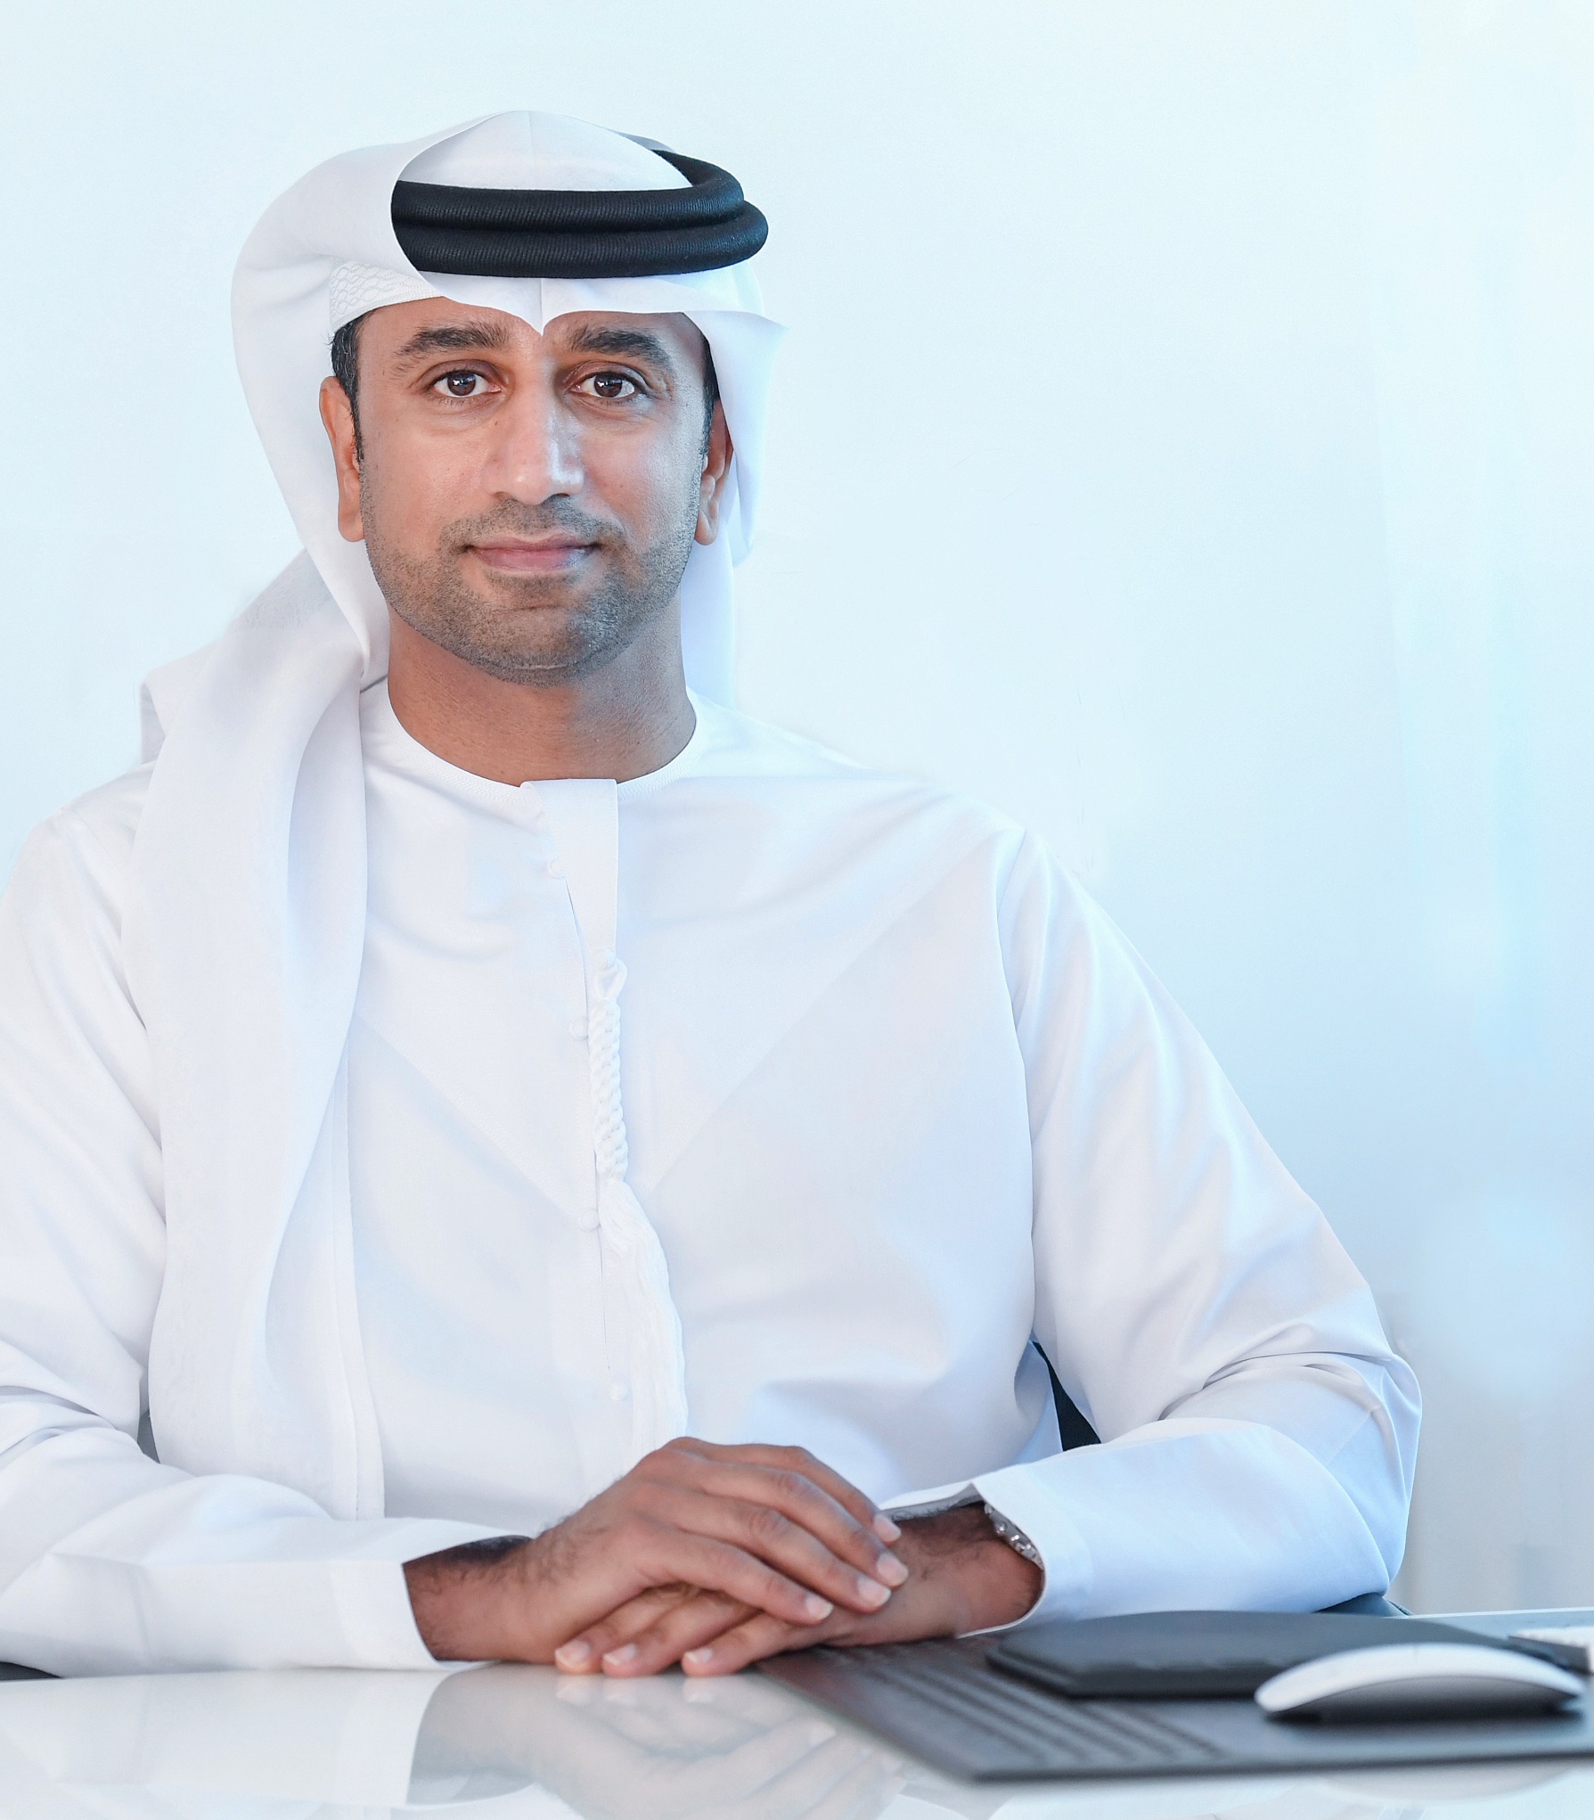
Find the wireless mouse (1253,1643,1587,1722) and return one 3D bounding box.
[{"bbox_3d":[0.213,0.265,2.650,0.114,0.022,0.057,-1,3,-17],"label":"wireless mouse"}]

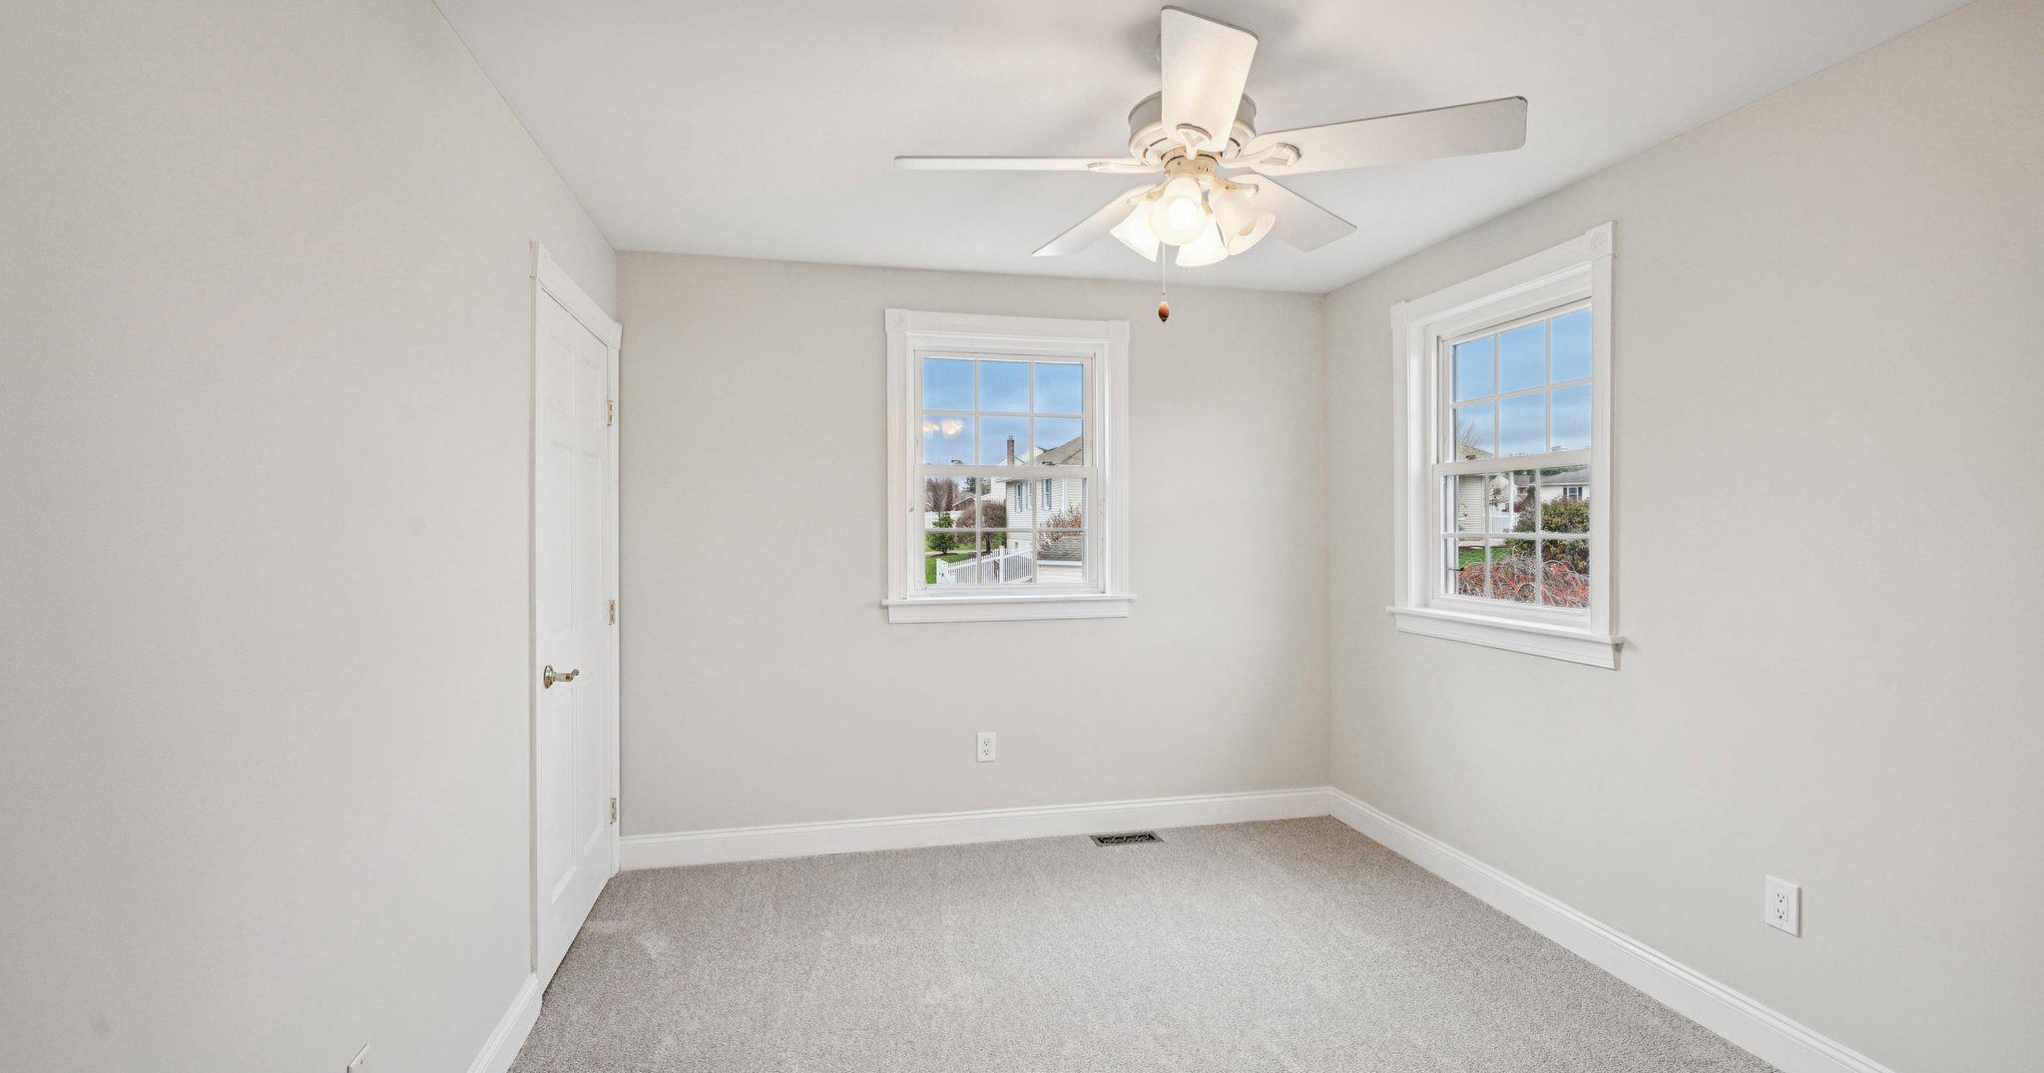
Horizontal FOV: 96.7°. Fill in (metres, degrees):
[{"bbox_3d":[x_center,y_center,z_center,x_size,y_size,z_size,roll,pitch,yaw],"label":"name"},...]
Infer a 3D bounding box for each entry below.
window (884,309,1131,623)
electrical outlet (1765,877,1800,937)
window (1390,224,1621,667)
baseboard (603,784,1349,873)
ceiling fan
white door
[{"bbox_3d":[-0.045,-0.292,3.938,1.090,1.305,0.120,0,1,-13],"label":"window"},{"bbox_3d":[1.886,0.916,2.250,0.008,0.121,0.077,0,1,-13],"label":"electrical outlet"},{"bbox_3d":[1.673,-0.274,3.225,0.090,1.335,1.090,0,1,-13],"label":"window"},{"bbox_3d":[-0.073,1.246,3.920,3.080,0.135,0.016,0,1,-13],"label":"baseboard"},{"bbox_3d":[0.385,-0.855,2.045,1.300,0.500,1.280,0,1,-13],"label":"ceiling fan"},{"bbox_3d":[-1.479,0.297,2.991,0.040,2.010,0.820,0,1,-13],"label":"white door"}]

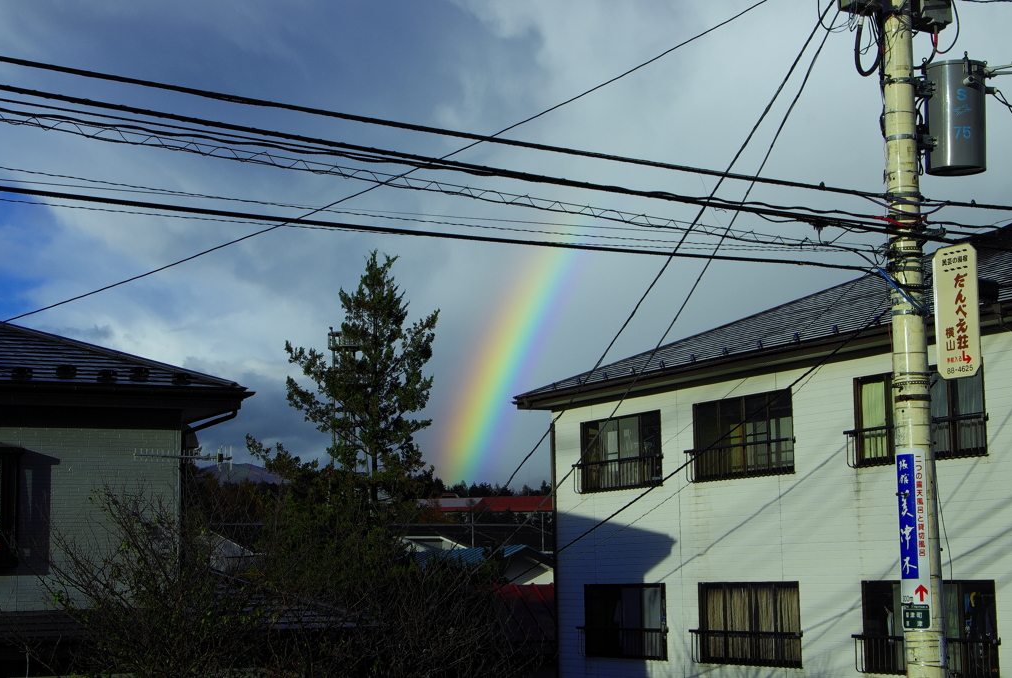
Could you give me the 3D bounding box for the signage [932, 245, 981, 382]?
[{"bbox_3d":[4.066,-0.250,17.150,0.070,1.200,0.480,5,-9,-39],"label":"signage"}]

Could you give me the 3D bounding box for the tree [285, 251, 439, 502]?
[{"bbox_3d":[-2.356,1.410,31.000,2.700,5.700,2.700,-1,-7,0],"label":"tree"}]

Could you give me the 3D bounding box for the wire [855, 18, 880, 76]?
[{"bbox_3d":[3.384,-2.729,17.800,0.250,0.570,0.120,0,-7,-8],"label":"wire"}]

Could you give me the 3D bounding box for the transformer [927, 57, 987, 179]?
[{"bbox_3d":[4.193,-2.048,17.700,0.580,1.040,0.580,-1,-7,0],"label":"transformer"}]

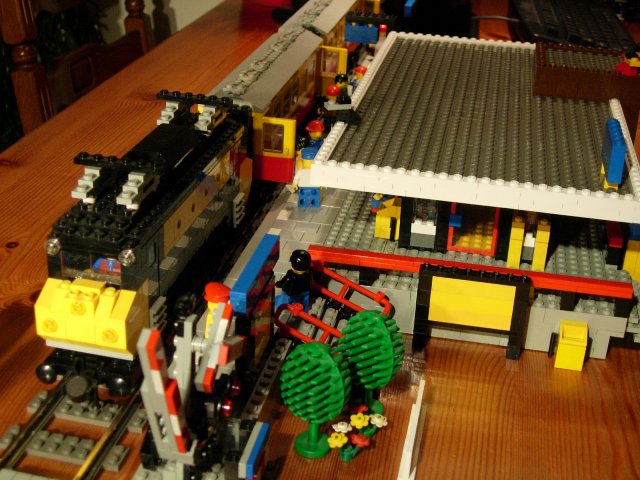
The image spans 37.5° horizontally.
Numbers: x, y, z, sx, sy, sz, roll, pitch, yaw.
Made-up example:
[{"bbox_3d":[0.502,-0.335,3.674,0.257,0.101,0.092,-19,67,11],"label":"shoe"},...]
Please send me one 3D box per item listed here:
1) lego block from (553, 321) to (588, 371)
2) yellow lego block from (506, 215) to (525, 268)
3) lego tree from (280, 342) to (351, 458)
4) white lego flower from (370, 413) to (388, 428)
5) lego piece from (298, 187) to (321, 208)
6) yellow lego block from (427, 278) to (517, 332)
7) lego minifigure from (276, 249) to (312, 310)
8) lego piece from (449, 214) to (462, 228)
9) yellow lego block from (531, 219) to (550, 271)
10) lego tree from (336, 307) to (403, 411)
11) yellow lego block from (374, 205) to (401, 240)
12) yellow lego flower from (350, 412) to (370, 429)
[{"bbox_3d":[0.148,0.062,0.555,0.016,0.025,0.016,7,25,9],"label":"lego block"},{"bbox_3d":[0.126,0.001,0.603,0.008,0.033,0.008,7,25,9],"label":"yellow lego block"},{"bbox_3d":[-0.002,0.078,0.465,0.033,0.059,0.036,2,25,-1],"label":"lego tree"},{"bbox_3d":[0.030,0.091,0.476,0.009,0.005,0.009,9,39,-7],"label":"white lego flower"},{"bbox_3d":[-0.007,-0.032,0.677,0.016,0.017,0.009,3,25,0],"label":"lego piece"},{"bbox_3d":[0.089,0.036,0.553,0.048,0.029,0.008,7,25,9],"label":"yellow lego block"},{"bbox_3d":[-0.015,0.023,0.565,0.020,0.040,0.014,-17,32,-36],"label":"lego minifigure"},{"bbox_3d":[0.089,-0.013,0.611,0.008,0.008,0.008,7,25,9],"label":"lego piece"},{"bbox_3d":[0.141,0.003,0.601,0.008,0.033,0.008,7,25,9],"label":"yellow lego block"},{"bbox_3d":[0.026,0.065,0.495,0.033,0.059,0.036,-14,30,-31],"label":"lego tree"},{"bbox_3d":[0.048,-0.015,0.640,0.016,0.025,0.016,7,25,9],"label":"yellow lego block"},{"bbox_3d":[0.020,0.091,0.475,0.009,0.005,0.009,7,45,9],"label":"yellow lego flower"}]

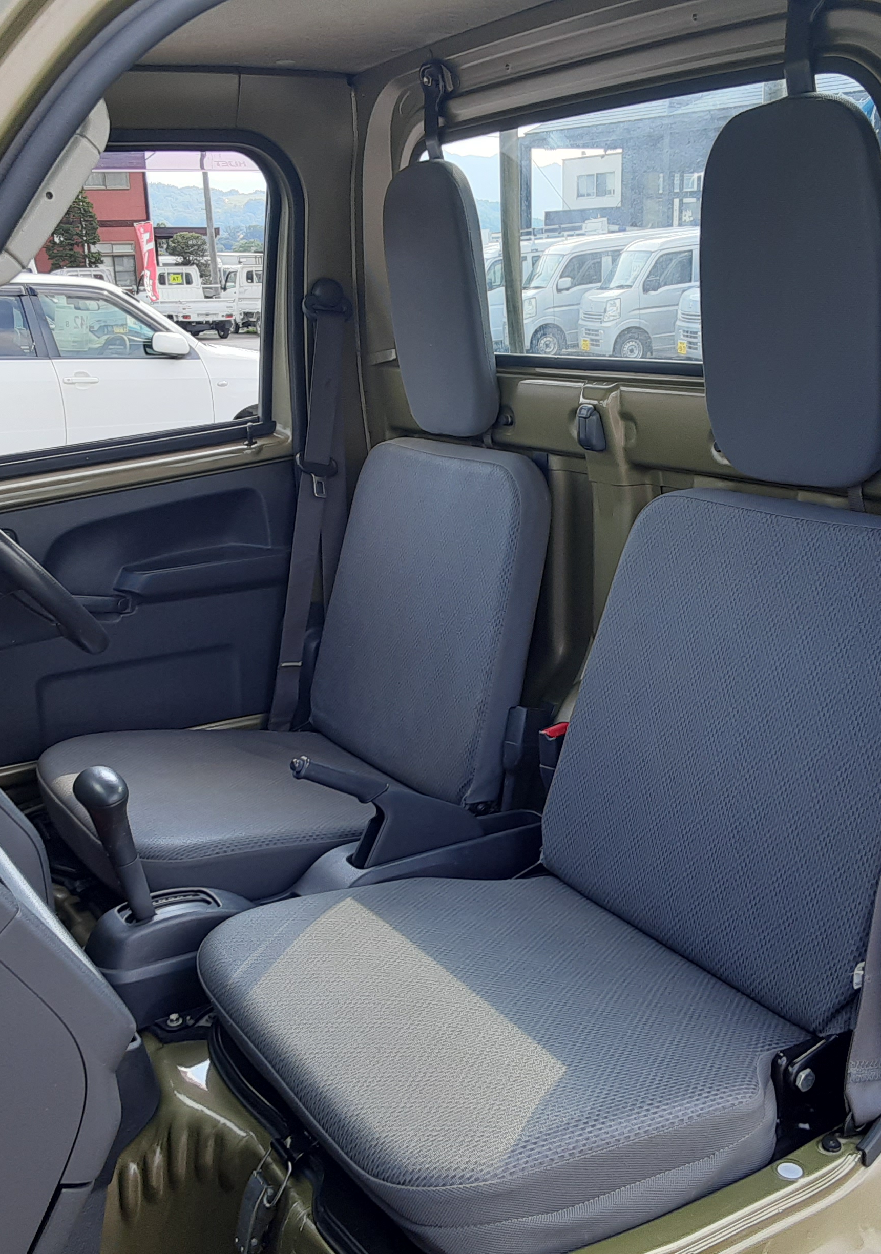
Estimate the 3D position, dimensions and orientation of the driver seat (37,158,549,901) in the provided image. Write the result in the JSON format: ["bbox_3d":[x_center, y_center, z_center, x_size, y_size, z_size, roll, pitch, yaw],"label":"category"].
[{"bbox_3d":[-0.227,-0.152,1.693,0.580,0.870,0.480,-11,17,-30],"label":"driver seat"}]

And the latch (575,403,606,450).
[{"bbox_3d":[0.176,-0.233,1.522,0.028,0.056,0.025,-11,17,-30],"label":"latch"}]

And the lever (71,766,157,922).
[{"bbox_3d":[-0.318,0.219,1.308,0.055,0.180,0.052,-21,22,-27],"label":"lever"}]

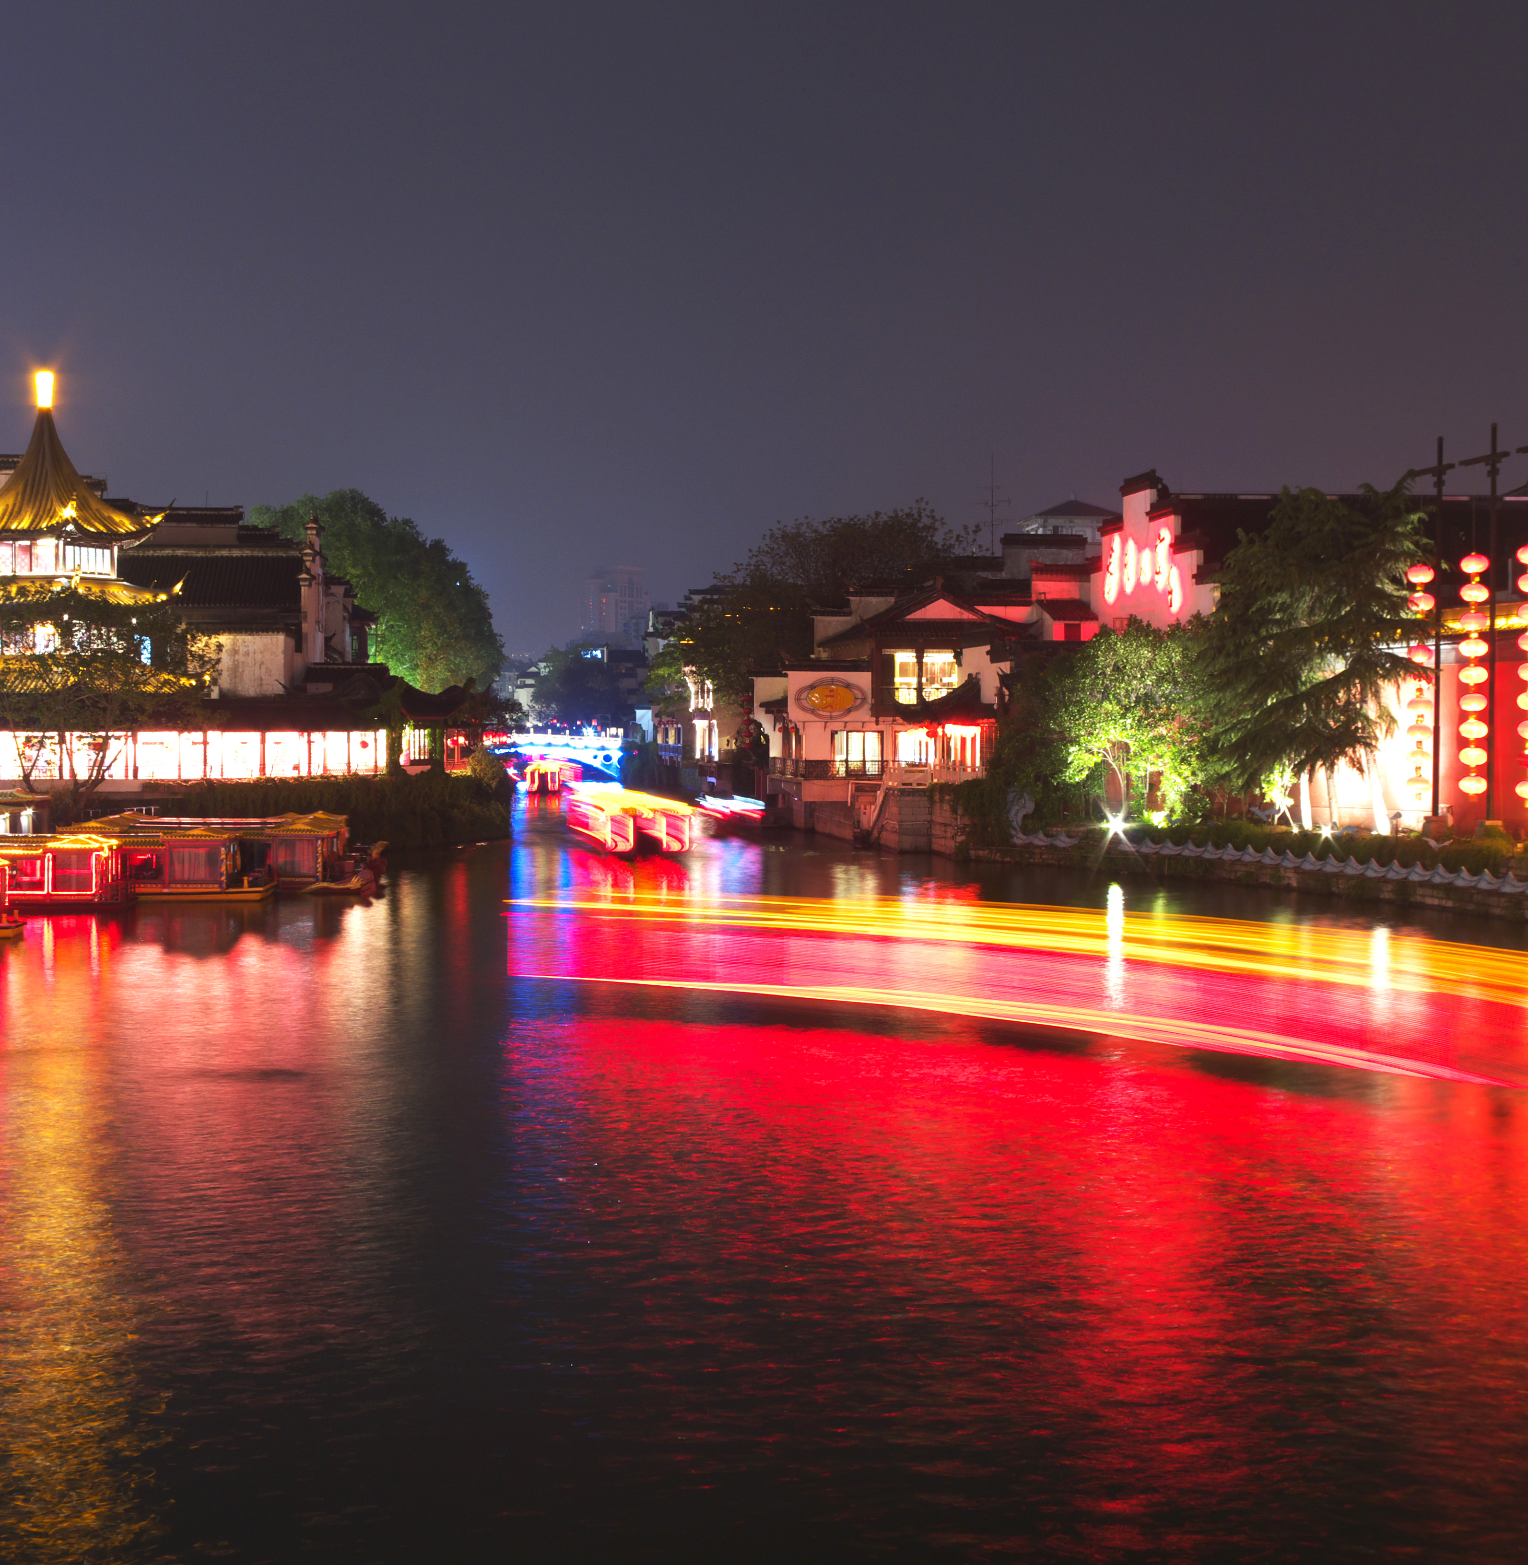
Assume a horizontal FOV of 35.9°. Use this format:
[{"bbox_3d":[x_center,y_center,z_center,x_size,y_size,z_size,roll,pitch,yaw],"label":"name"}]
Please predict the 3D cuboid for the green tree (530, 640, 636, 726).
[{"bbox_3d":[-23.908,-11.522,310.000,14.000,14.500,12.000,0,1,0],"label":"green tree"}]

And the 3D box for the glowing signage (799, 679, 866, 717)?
[{"bbox_3d":[3.890,-4.913,138.000,4.000,2.200,0.250,0,1,2],"label":"glowing signage"}]

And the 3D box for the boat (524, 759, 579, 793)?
[{"bbox_3d":[-22.348,-0.537,245.000,3.700,3.000,12.000,0,1,4],"label":"boat"}]

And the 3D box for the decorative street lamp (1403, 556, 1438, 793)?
[{"bbox_3d":[26.999,-4.174,97.000,1.250,9.700,1.250,0,1,0],"label":"decorative street lamp"}]

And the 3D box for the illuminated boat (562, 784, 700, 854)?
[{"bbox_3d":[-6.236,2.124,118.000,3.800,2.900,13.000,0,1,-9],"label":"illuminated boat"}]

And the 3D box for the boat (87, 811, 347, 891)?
[{"bbox_3d":[-19.866,2.561,85.000,11.000,3.000,3.400,0,1,9],"label":"boat"}]

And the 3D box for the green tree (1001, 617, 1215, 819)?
[{"bbox_3d":[15.624,-2.888,107.000,9.700,9.200,8.800,0,1,0],"label":"green tree"}]

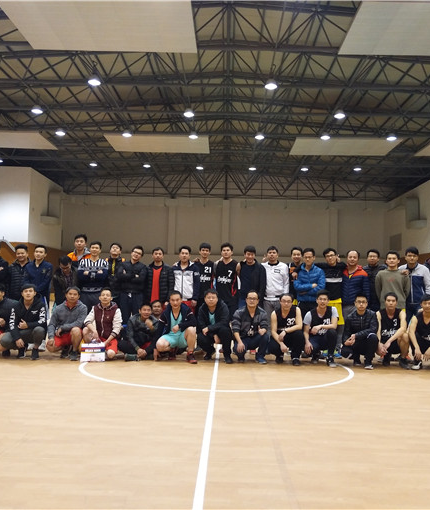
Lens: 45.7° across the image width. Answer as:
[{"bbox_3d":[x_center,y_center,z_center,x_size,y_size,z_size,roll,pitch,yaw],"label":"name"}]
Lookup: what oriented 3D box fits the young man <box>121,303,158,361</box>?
[{"bbox_3d":[-1.117,1.115,7.536,0.600,0.813,0.680,2,-4,-8],"label":"young man"}]

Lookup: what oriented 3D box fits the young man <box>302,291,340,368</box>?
[{"bbox_3d":[1.528,1.030,7.396,0.580,1.050,0.750,0,-4,10],"label":"young man"}]

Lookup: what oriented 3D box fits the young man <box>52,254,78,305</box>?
[{"bbox_3d":[-2.481,0.770,8.472,0.500,1.550,0.380,2,-4,-13],"label":"young man"}]

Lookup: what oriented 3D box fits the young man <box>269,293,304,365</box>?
[{"bbox_3d":[1.041,1.060,7.437,0.520,0.996,0.700,1,-4,4],"label":"young man"}]

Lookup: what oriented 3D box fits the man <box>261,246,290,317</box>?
[{"bbox_3d":[1.004,0.740,8.420,0.520,1.781,0.340,1,-4,8],"label":"man"}]

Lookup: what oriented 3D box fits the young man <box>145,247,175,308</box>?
[{"bbox_3d":[-0.905,0.730,8.367,0.510,1.711,0.320,1,-4,-2],"label":"young man"}]

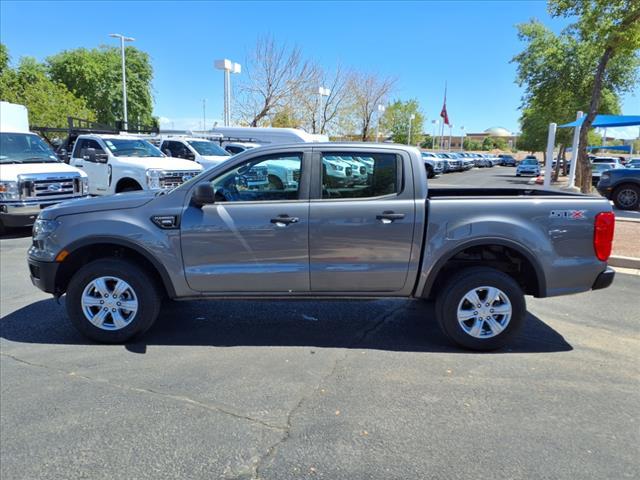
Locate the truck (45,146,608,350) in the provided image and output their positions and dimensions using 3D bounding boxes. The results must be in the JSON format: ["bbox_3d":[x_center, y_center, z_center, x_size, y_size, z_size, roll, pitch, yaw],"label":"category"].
[{"bbox_3d":[0.000,-0.080,5.061,5.350,1.800,1.950,1,10,-1],"label":"truck"}]

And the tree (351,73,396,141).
[{"bbox_3d":[5.435,-11.816,50.717,4.790,9.980,4.790,1,10,0],"label":"tree"}]

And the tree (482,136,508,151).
[{"bbox_3d":[33.352,-17.103,95.453,4.900,5.265,4.700,1,10,0],"label":"tree"}]

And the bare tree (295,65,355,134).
[{"bbox_3d":[0.373,-9.870,41.433,5.110,8.990,5.110,1,10,0],"label":"bare tree"}]

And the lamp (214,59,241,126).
[{"bbox_3d":[-4.103,-5.197,22.482,0.530,5.600,1.250,6,11,24],"label":"lamp"}]

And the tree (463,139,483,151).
[{"bbox_3d":[27.651,-15.808,90.515,3.690,5.080,3.690,1,10,0],"label":"tree"}]

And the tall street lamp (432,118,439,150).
[{"bbox_3d":[13.312,-11.179,58.482,0.530,5.611,1.250,6,11,24],"label":"tall street lamp"}]

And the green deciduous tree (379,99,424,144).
[{"bbox_3d":[9.680,-12.727,59.698,5.200,8.115,5.000,1,10,0],"label":"green deciduous tree"}]

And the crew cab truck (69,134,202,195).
[{"bbox_3d":[-5.778,-1.789,13.518,5.950,2.060,2.050,7,11,28],"label":"crew cab truck"}]

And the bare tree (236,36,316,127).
[{"bbox_3d":[-2.837,-8.491,32.552,5.370,9.070,5.370,1,10,0],"label":"bare tree"}]

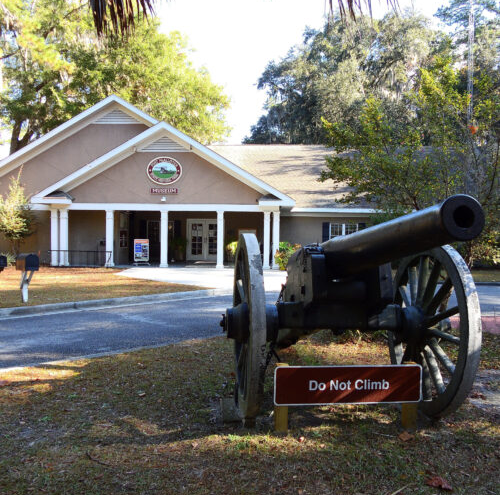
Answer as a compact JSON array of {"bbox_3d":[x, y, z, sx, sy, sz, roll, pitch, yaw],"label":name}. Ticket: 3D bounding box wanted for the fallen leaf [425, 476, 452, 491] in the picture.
[{"bbox_3d":[1.242,1.555,3.044,0.185,0.038,0.120,1,1,20],"label":"fallen leaf"}]

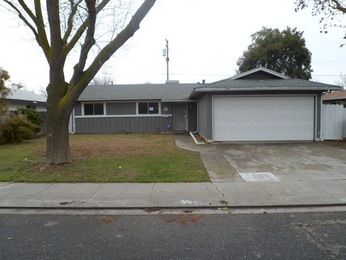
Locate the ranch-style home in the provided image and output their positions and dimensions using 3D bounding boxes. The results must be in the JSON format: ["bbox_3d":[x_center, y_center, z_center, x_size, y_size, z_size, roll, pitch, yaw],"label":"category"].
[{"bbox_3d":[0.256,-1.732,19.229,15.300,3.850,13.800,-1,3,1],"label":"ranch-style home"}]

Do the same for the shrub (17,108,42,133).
[{"bbox_3d":[-9.778,-0.545,18.414,1.750,1.800,1.600,-1,3,1],"label":"shrub"}]

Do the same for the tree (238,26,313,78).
[{"bbox_3d":[11.569,-6.240,30.736,8.500,11.200,8.000,-1,3,1],"label":"tree"}]

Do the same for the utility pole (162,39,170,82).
[{"bbox_3d":[-0.822,-6.196,34.712,0.850,10.900,0.500,-1,3,1],"label":"utility pole"}]

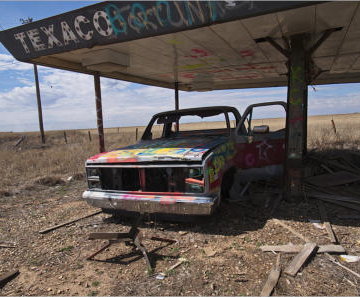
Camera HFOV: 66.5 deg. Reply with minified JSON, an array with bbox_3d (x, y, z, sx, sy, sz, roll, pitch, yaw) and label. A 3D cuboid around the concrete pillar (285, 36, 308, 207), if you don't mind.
[{"bbox_3d":[1.839,-0.429,4.297,0.290,2.620,0.270,1,7,25],"label":"concrete pillar"}]

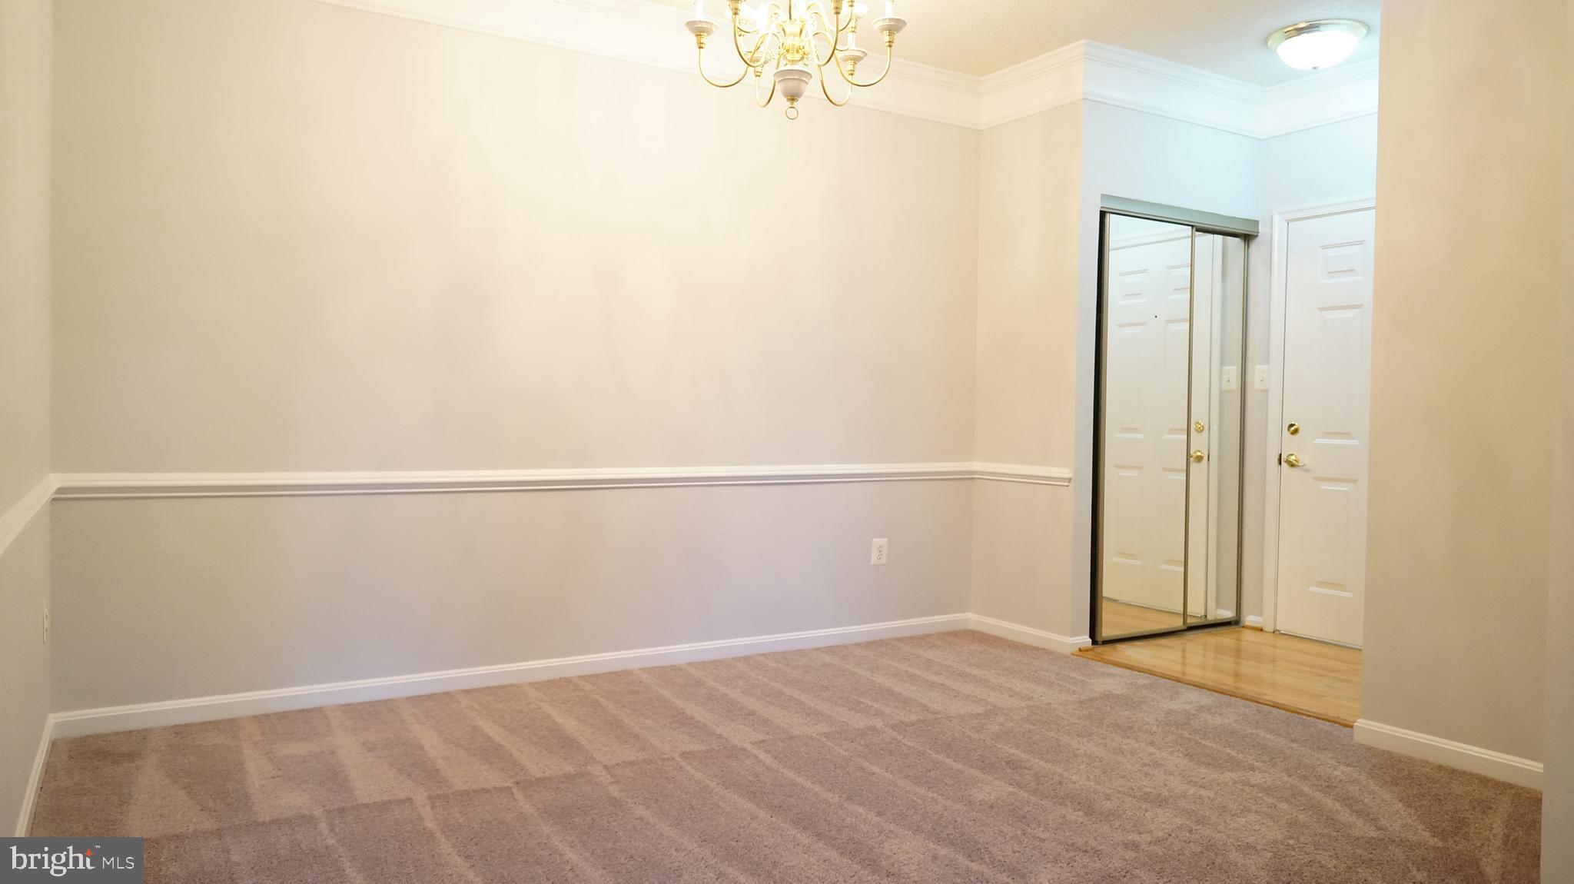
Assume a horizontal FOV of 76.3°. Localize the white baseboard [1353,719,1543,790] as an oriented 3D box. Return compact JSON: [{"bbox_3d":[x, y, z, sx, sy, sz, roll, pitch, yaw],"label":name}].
[{"bbox_3d":[2.039,0.959,3.098,0.020,0.075,0.533,0,2,-33],"label":"white baseboard"}]

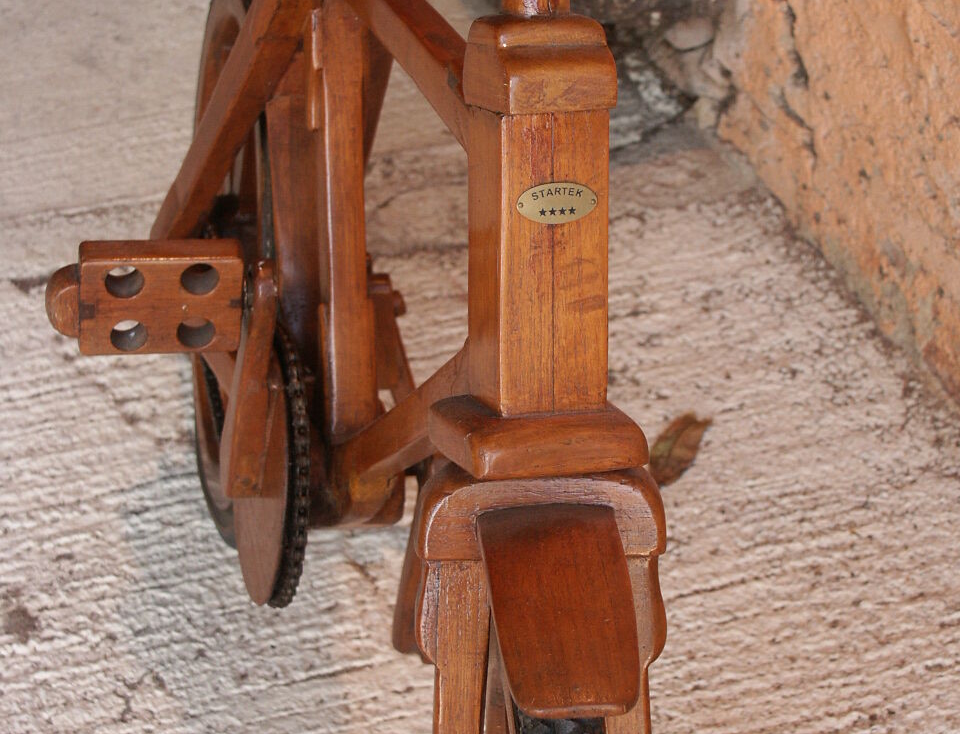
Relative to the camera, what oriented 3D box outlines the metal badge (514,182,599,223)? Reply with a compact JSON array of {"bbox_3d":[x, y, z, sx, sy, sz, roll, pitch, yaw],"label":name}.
[{"bbox_3d":[0.037,-0.079,1.165,0.041,0.020,0.002,-3,9,-16],"label":"metal badge"}]

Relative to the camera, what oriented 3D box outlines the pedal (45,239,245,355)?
[{"bbox_3d":[-0.206,-0.042,1.493,0.118,0.069,0.023,-1,37,-12],"label":"pedal"}]

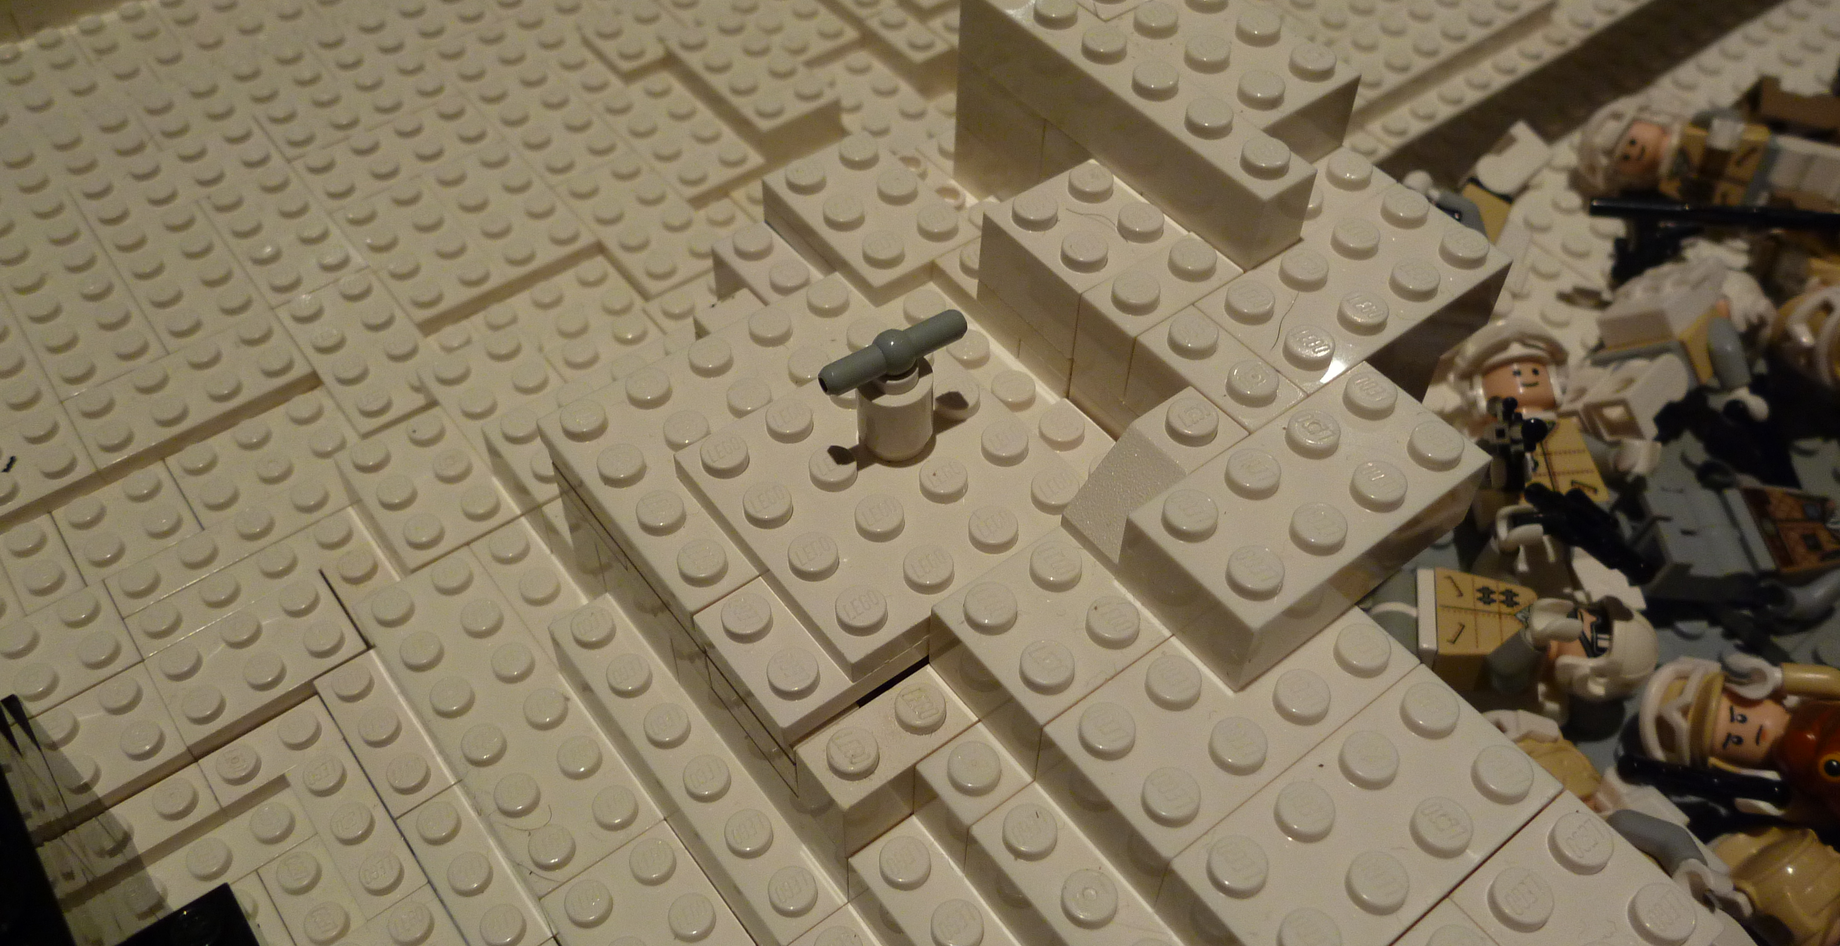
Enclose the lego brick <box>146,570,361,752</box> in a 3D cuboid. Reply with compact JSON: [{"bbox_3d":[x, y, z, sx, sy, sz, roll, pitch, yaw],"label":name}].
[{"bbox_3d":[-0.085,0.024,0.191,0.024,0.005,0.016,-31,57,-24],"label":"lego brick"}]

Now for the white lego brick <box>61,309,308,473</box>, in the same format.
[{"bbox_3d":[-0.107,-0.012,0.220,0.032,0.005,0.016,-30,58,-23],"label":"white lego brick"}]

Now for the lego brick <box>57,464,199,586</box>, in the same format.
[{"bbox_3d":[-0.110,0.008,0.209,0.016,0.006,0.016,-30,58,-23],"label":"lego brick"}]

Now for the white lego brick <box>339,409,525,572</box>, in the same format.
[{"bbox_3d":[-0.065,0.004,0.201,0.016,0.011,0.024,-30,57,-24],"label":"white lego brick"}]

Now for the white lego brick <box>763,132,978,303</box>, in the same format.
[{"bbox_3d":[-0.006,-0.032,0.182,0.016,0.005,0.024,-30,57,-24],"label":"white lego brick"}]

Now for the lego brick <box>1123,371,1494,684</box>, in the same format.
[{"bbox_3d":[0.036,0.004,0.139,0.032,0.011,0.016,-31,57,-24],"label":"lego brick"}]

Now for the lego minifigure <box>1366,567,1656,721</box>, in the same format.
[{"bbox_3d":[0.075,0.022,0.197,0.041,0.014,0.023,5,41,3],"label":"lego minifigure"}]

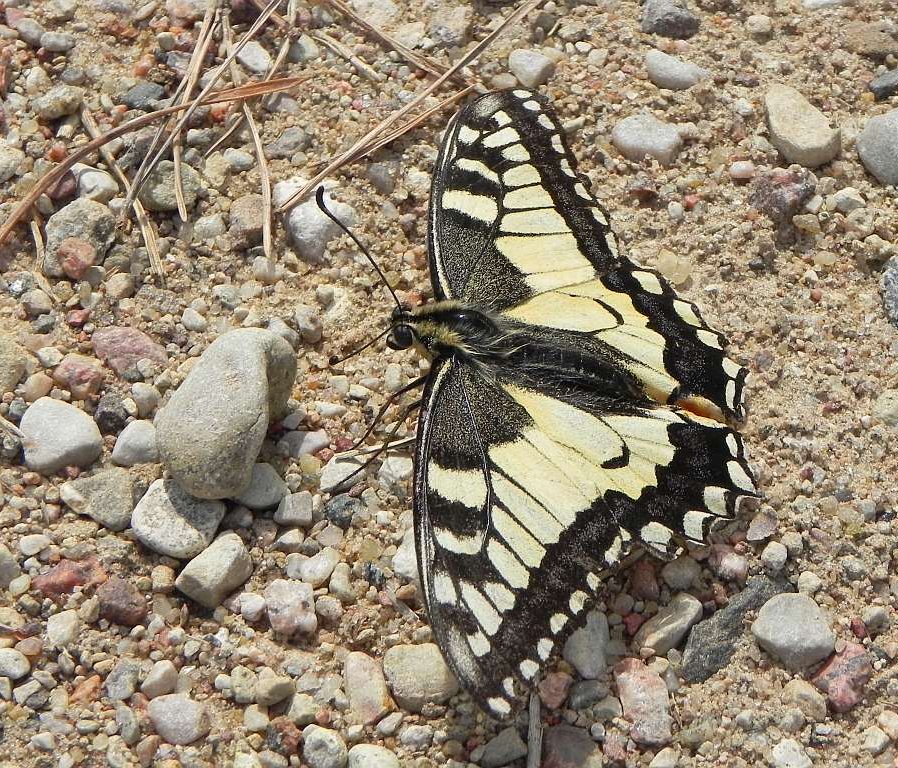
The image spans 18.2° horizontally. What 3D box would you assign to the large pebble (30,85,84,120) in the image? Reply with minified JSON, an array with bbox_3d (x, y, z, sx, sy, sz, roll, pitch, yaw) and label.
[{"bbox_3d":[-0.044,-0.032,0.318,0.006,0.003,0.004,-12,51,-10],"label":"large pebble"}]

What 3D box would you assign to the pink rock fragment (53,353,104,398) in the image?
[{"bbox_3d":[-0.038,-0.001,0.292,0.005,0.004,0.005,12,51,10],"label":"pink rock fragment"}]

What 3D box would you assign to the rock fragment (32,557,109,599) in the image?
[{"bbox_3d":[-0.038,0.019,0.281,0.007,0.003,0.003,-14,54,-10],"label":"rock fragment"}]

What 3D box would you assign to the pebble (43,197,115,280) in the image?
[{"bbox_3d":[-0.040,-0.016,0.304,0.008,0.005,0.009,8,50,6],"label":"pebble"}]

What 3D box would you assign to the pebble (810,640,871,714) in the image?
[{"bbox_3d":[0.039,0.029,0.274,0.005,0.003,0.007,30,58,20],"label":"pebble"}]

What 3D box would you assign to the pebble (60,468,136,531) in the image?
[{"bbox_3d":[-0.035,0.012,0.282,0.008,0.004,0.006,16,52,13],"label":"pebble"}]

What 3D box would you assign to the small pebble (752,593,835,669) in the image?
[{"bbox_3d":[0.034,0.024,0.274,0.008,0.006,0.008,10,53,8],"label":"small pebble"}]

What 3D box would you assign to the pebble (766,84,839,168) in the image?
[{"bbox_3d":[0.040,-0.029,0.316,0.007,0.004,0.011,-28,55,-22],"label":"pebble"}]

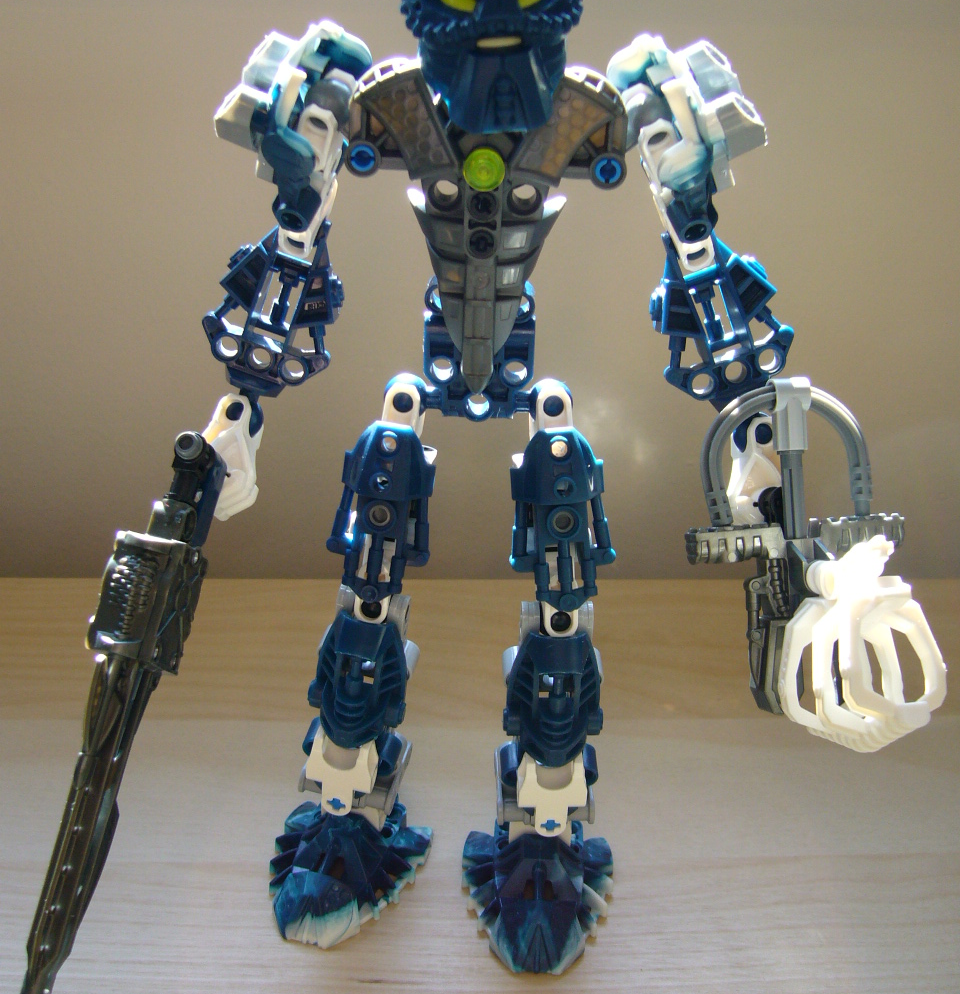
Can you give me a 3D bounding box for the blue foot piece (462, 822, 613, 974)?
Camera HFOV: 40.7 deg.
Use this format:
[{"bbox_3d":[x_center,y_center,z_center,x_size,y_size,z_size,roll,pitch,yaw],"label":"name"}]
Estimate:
[{"bbox_3d":[0.015,0.093,0.315,0.038,0.019,0.046,3,22,2],"label":"blue foot piece"}]

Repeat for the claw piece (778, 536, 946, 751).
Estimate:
[{"bbox_3d":[0.082,0.032,0.279,0.031,0.038,0.029,2,22,0],"label":"claw piece"}]

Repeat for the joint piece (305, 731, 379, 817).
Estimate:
[{"bbox_3d":[-0.033,0.065,0.319,0.017,0.026,0.012,13,38,4],"label":"joint piece"}]

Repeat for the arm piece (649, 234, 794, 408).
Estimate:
[{"bbox_3d":[0.054,-0.038,0.287,0.030,0.043,0.015,-20,20,9],"label":"arm piece"}]

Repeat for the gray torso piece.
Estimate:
[{"bbox_3d":[0.001,-0.058,0.268,0.054,0.064,0.029,2,22,0],"label":"gray torso piece"}]

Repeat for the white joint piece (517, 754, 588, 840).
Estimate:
[{"bbox_3d":[0.018,0.069,0.315,0.017,0.026,0.012,2,37,0],"label":"white joint piece"}]

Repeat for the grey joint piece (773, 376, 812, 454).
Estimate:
[{"bbox_3d":[0.067,-0.017,0.280,0.008,0.016,0.008,11,23,7],"label":"grey joint piece"}]

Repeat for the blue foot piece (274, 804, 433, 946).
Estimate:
[{"bbox_3d":[-0.035,0.089,0.320,0.038,0.019,0.046,10,23,18],"label":"blue foot piece"}]

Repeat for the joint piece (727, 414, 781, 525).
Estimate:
[{"bbox_3d":[0.064,-0.006,0.300,0.014,0.029,0.013,11,22,2],"label":"joint piece"}]

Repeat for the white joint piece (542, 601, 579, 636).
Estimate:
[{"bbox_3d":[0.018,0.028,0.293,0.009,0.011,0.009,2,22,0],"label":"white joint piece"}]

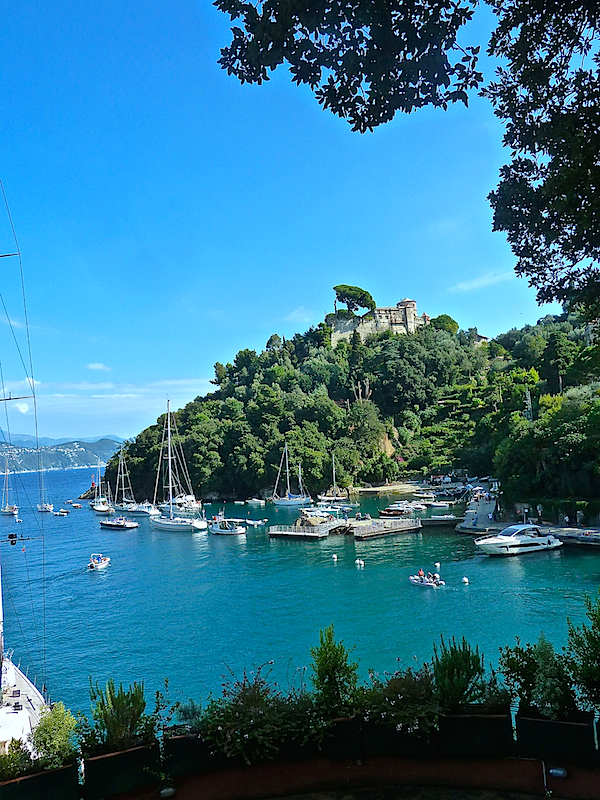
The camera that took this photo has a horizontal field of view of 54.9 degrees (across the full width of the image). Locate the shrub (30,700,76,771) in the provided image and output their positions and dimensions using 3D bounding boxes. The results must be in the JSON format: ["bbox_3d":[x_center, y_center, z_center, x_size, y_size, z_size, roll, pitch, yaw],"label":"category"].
[{"bbox_3d":[-2.520,3.429,5.906,0.469,0.619,0.450,-1,-6,-24],"label":"shrub"}]

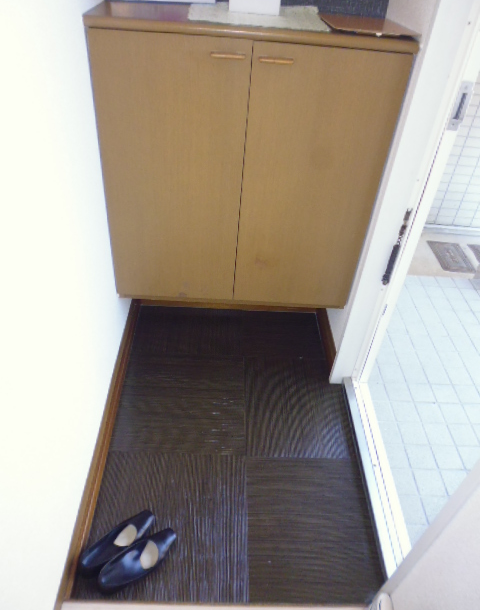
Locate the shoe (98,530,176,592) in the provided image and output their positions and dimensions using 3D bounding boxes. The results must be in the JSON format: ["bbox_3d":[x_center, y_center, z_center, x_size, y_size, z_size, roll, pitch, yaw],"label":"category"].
[{"bbox_3d":[-0.276,0.687,1.208,0.080,0.082,0.229,34,48,30],"label":"shoe"}]

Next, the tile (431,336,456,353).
[{"bbox_3d":[0.968,0.191,2.119,0.095,0.010,0.095,3,40,-3],"label":"tile"}]

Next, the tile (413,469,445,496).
[{"bbox_3d":[0.671,0.630,1.566,0.096,0.010,0.096,2,40,-2],"label":"tile"}]

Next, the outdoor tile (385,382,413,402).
[{"bbox_3d":[0.662,0.366,1.859,0.096,0.010,0.096,3,40,-3],"label":"outdoor tile"}]

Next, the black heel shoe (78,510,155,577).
[{"bbox_3d":[-0.347,0.677,1.281,0.230,0.080,0.075,-30,51,-34],"label":"black heel shoe"}]

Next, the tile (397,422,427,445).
[{"bbox_3d":[0.671,0.502,1.725,0.095,0.010,0.095,3,40,-3],"label":"tile"}]

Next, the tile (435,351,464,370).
[{"bbox_3d":[0.960,0.251,2.027,0.096,0.010,0.096,3,40,-3],"label":"tile"}]

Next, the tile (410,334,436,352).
[{"bbox_3d":[0.860,0.182,2.099,0.096,0.010,0.096,3,40,-3],"label":"tile"}]

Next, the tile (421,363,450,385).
[{"bbox_3d":[0.861,0.311,1.946,0.096,0.010,0.096,3,40,-3],"label":"tile"}]

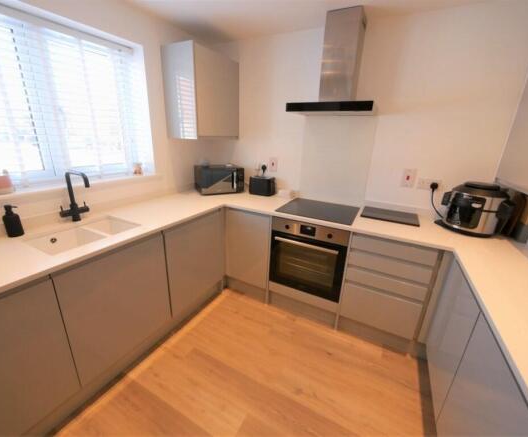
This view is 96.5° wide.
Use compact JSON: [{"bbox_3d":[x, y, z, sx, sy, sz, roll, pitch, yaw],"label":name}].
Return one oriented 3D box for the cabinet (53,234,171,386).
[{"bbox_3d":[-1.070,0.443,1.518,0.595,0.682,0.599,12,21,25],"label":"cabinet"}]

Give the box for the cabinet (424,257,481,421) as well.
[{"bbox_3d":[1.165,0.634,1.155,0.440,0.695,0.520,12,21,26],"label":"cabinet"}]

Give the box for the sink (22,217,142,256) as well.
[{"bbox_3d":[-1.056,0.169,1.430,0.380,0.185,0.490,12,21,26],"label":"sink"}]

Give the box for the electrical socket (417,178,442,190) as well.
[{"bbox_3d":[1.305,-0.265,1.854,0.150,0.083,0.020,12,21,25],"label":"electrical socket"}]

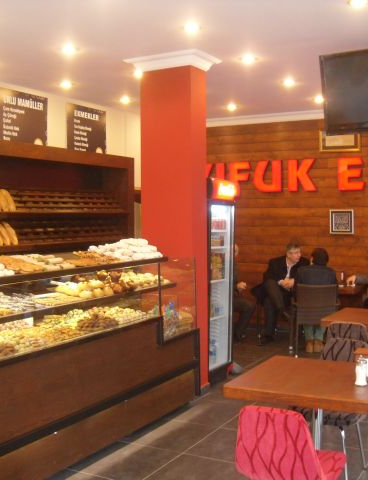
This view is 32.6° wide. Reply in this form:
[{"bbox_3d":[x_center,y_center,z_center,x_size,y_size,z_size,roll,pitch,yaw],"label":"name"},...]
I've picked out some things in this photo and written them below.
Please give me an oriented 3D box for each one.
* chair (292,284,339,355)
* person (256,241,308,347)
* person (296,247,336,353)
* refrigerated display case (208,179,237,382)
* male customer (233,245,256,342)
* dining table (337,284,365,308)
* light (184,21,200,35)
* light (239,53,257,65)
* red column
[{"bbox_3d":[1.641,0.966,7.823,0.570,0.880,0.580,0,2,9],"label":"chair"},{"bbox_3d":[1.322,0.699,8.307,0.600,1.320,0.800,-2,3,-38],"label":"person"},{"bbox_3d":[1.649,0.752,7.968,0.500,1.290,0.740,0,2,9],"label":"person"},{"bbox_3d":[0.114,0.410,6.522,0.660,2.060,0.650,1,2,28],"label":"refrigerated display case"},{"bbox_3d":[0.612,0.737,8.772,0.740,1.290,0.520,0,2,28],"label":"male customer"},{"bbox_3d":[1.915,0.985,8.128,0.800,0.750,0.800,1,2,28],"label":"dining table"},{"bbox_3d":[0.070,-1.665,4.912,0.120,0.040,0.120,1,2,28],"label":"light"},{"bbox_3d":[0.610,-1.710,5.927,0.120,0.040,0.120,1,2,28],"label":"light"},{"bbox_3d":[-0.078,-0.067,6.007,0.530,3.060,0.340,0,2,28],"label":"red column"}]

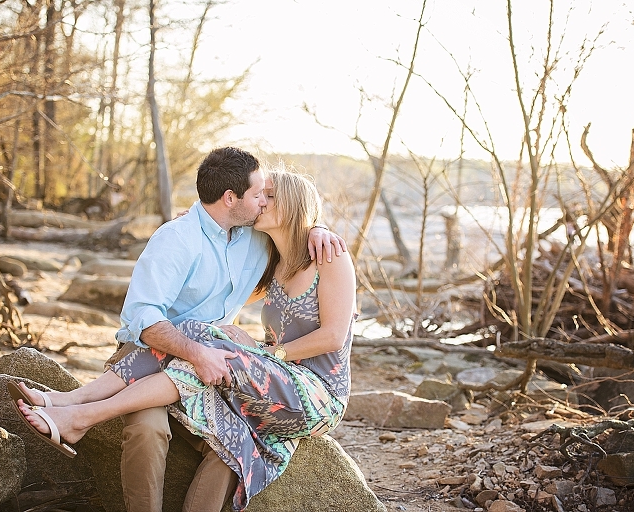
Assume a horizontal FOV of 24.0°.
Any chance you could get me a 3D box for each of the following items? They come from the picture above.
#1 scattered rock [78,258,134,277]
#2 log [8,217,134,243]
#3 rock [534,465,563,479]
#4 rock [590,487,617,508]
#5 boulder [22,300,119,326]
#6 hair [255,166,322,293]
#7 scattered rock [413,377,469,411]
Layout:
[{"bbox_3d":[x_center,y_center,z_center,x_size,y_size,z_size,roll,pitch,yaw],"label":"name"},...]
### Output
[{"bbox_3d":[-2.234,0.123,16.000,0.720,0.190,0.500,0,2,0],"label":"scattered rock"},{"bbox_3d":[-3.812,-0.393,23.000,1.950,0.360,0.420,0,2,0],"label":"log"},{"bbox_3d":[0.907,0.844,5.850,0.120,0.060,0.090,0,2,0],"label":"rock"},{"bbox_3d":[1.046,0.881,5.450,0.105,0.085,0.085,0,2,0],"label":"rock"},{"bbox_3d":[-1.891,0.443,11.500,0.740,0.190,0.450,0,2,0],"label":"boulder"},{"bbox_3d":[-0.088,-0.082,4.600,0.210,0.370,0.200,-1,2,-21],"label":"hair"},{"bbox_3d":[0.641,0.724,7.750,0.310,0.190,0.240,0,2,0],"label":"scattered rock"}]

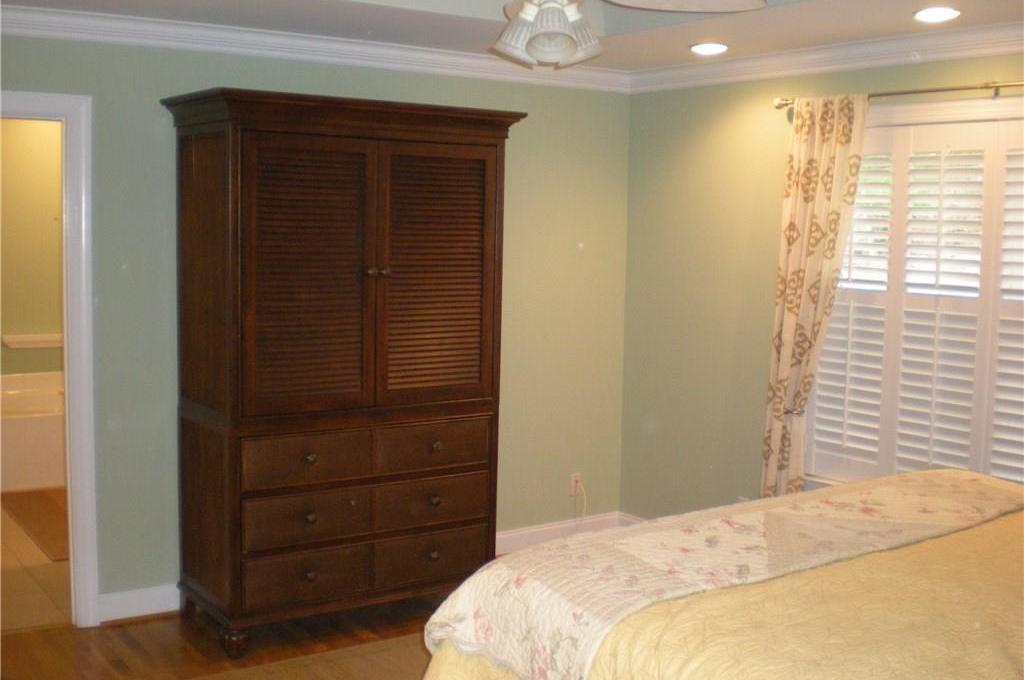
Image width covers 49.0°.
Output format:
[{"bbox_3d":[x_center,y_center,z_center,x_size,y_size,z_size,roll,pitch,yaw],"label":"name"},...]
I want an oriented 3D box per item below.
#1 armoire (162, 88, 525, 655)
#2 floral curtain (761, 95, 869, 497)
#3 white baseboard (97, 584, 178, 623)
[{"bbox_3d":[-0.680,0.127,4.565,1.290,2.120,0.650,-3,8,-33],"label":"armoire"},{"bbox_3d":[1.196,0.137,4.509,0.140,2.200,0.470,-3,8,-31],"label":"floral curtain"},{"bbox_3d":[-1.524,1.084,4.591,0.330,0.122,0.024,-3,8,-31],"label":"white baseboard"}]

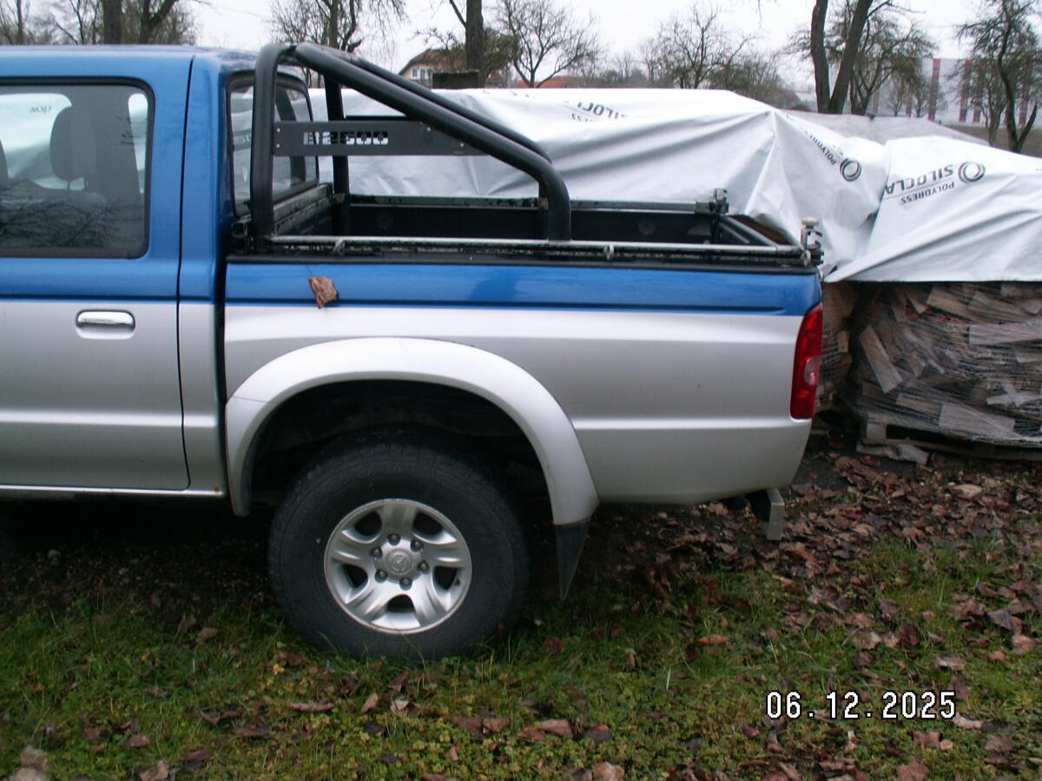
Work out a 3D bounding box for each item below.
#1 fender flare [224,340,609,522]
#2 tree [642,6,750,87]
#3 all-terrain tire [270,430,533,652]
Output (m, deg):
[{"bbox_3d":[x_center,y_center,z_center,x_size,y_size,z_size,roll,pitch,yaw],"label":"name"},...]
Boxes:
[{"bbox_3d":[-0.290,0.099,2.861,0.978,0.507,0.115,1,15,0],"label":"fender flare"},{"bbox_3d":[7.022,-12.831,43.091,4.654,5.616,4.282,1,15,0],"label":"tree"},{"bbox_3d":[-0.347,0.464,3.064,0.734,0.715,0.240,1,15,0],"label":"all-terrain tire"}]

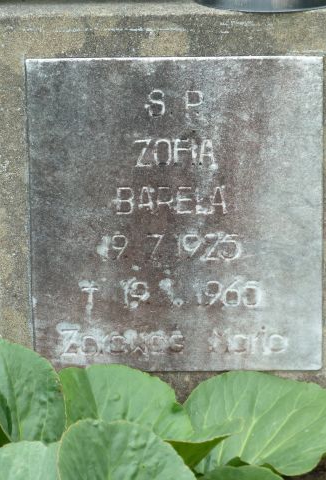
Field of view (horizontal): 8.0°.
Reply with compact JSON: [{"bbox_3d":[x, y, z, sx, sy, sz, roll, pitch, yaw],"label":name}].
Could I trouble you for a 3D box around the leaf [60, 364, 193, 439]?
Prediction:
[{"bbox_3d":[-0.035,0.163,2.260,0.130,0.095,0.070,-1,16,0],"label":"leaf"}]

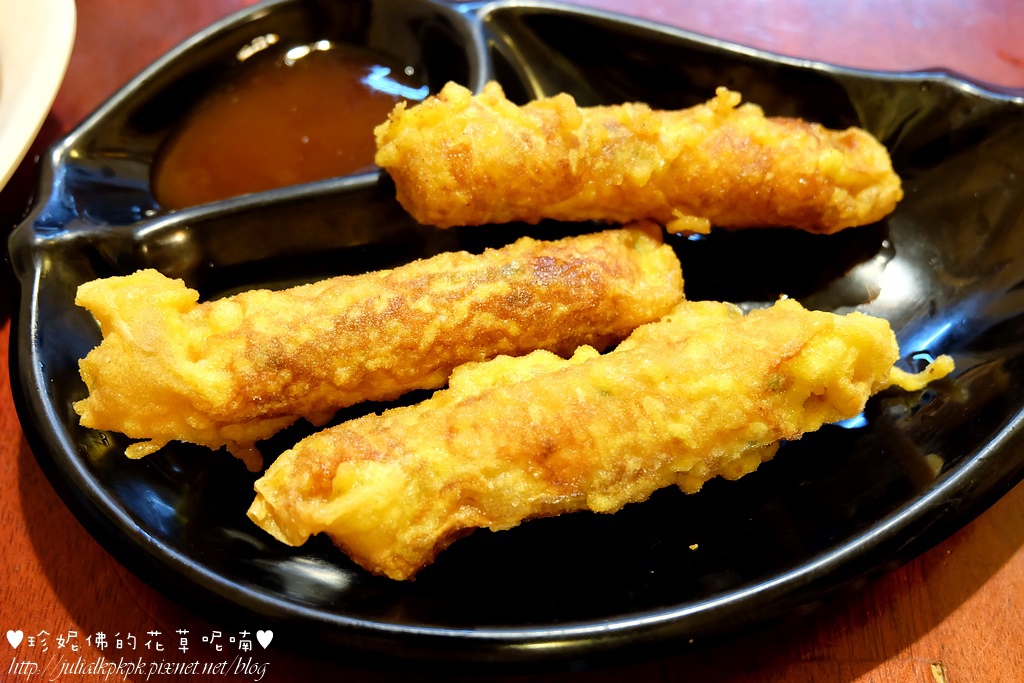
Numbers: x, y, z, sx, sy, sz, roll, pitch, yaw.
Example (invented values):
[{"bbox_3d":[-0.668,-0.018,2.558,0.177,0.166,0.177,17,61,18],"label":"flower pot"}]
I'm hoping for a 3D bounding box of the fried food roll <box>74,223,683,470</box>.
[{"bbox_3d":[-0.025,-0.006,0.225,0.124,0.028,0.031,-9,47,-9],"label":"fried food roll"}]

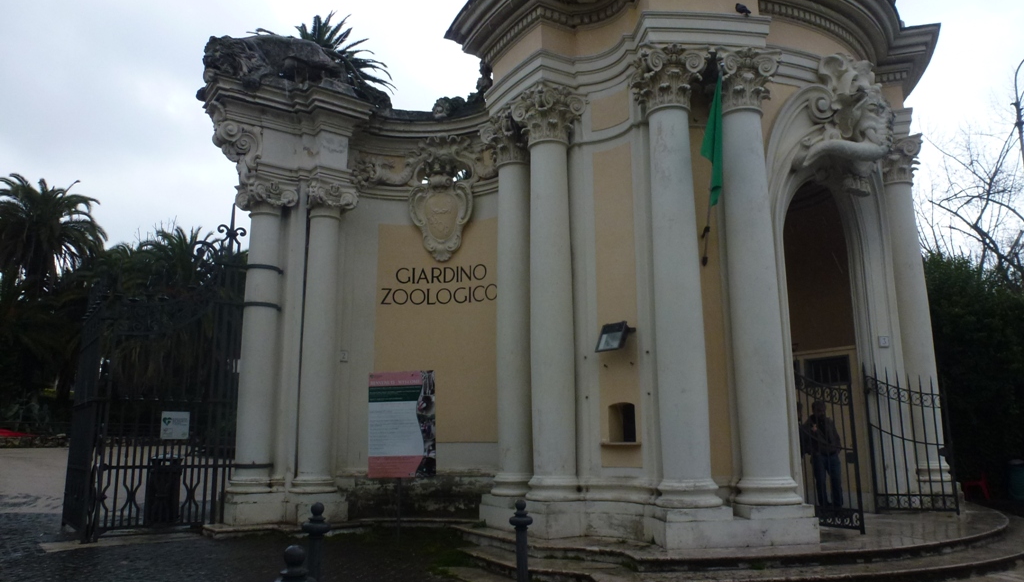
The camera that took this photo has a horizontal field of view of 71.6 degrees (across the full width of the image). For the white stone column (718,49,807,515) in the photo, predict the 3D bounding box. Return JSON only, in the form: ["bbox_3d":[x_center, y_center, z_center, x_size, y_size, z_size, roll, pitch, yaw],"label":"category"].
[{"bbox_3d":[3.073,-0.289,9.107,0.820,5.930,0.820,1,-11,-6],"label":"white stone column"}]

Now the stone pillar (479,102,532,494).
[{"bbox_3d":[0.080,0.074,10.855,0.820,5.860,0.820,6,-12,-30],"label":"stone pillar"}]

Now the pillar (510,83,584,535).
[{"bbox_3d":[0.568,0.043,10.037,0.850,5.860,0.850,6,-12,-33],"label":"pillar"}]

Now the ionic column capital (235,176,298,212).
[{"bbox_3d":[-3.972,-1.469,11.515,0.800,0.520,0.800,7,-13,-34],"label":"ionic column capital"}]

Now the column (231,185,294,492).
[{"bbox_3d":[-3.955,0.655,11.122,0.800,4.780,0.800,7,-13,-34],"label":"column"}]

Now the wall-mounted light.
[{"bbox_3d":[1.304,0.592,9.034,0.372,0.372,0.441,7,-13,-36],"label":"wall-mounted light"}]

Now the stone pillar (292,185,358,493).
[{"bbox_3d":[-2.991,0.688,11.108,0.755,4.719,0.755,7,-13,-34],"label":"stone pillar"}]

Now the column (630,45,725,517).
[{"bbox_3d":[2.091,-0.190,8.967,0.850,5.800,0.850,0,-11,-5],"label":"column"}]

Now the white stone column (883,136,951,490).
[{"bbox_3d":[6.667,0.206,11.918,0.820,5.880,0.820,8,-14,-39],"label":"white stone column"}]

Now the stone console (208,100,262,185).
[{"bbox_3d":[-4.384,-2.354,11.256,0.720,1.300,0.520,7,-13,-35],"label":"stone console"}]

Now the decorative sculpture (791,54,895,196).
[{"bbox_3d":[4.991,-2.514,10.721,1.500,2.080,0.980,8,-14,-40],"label":"decorative sculpture"}]

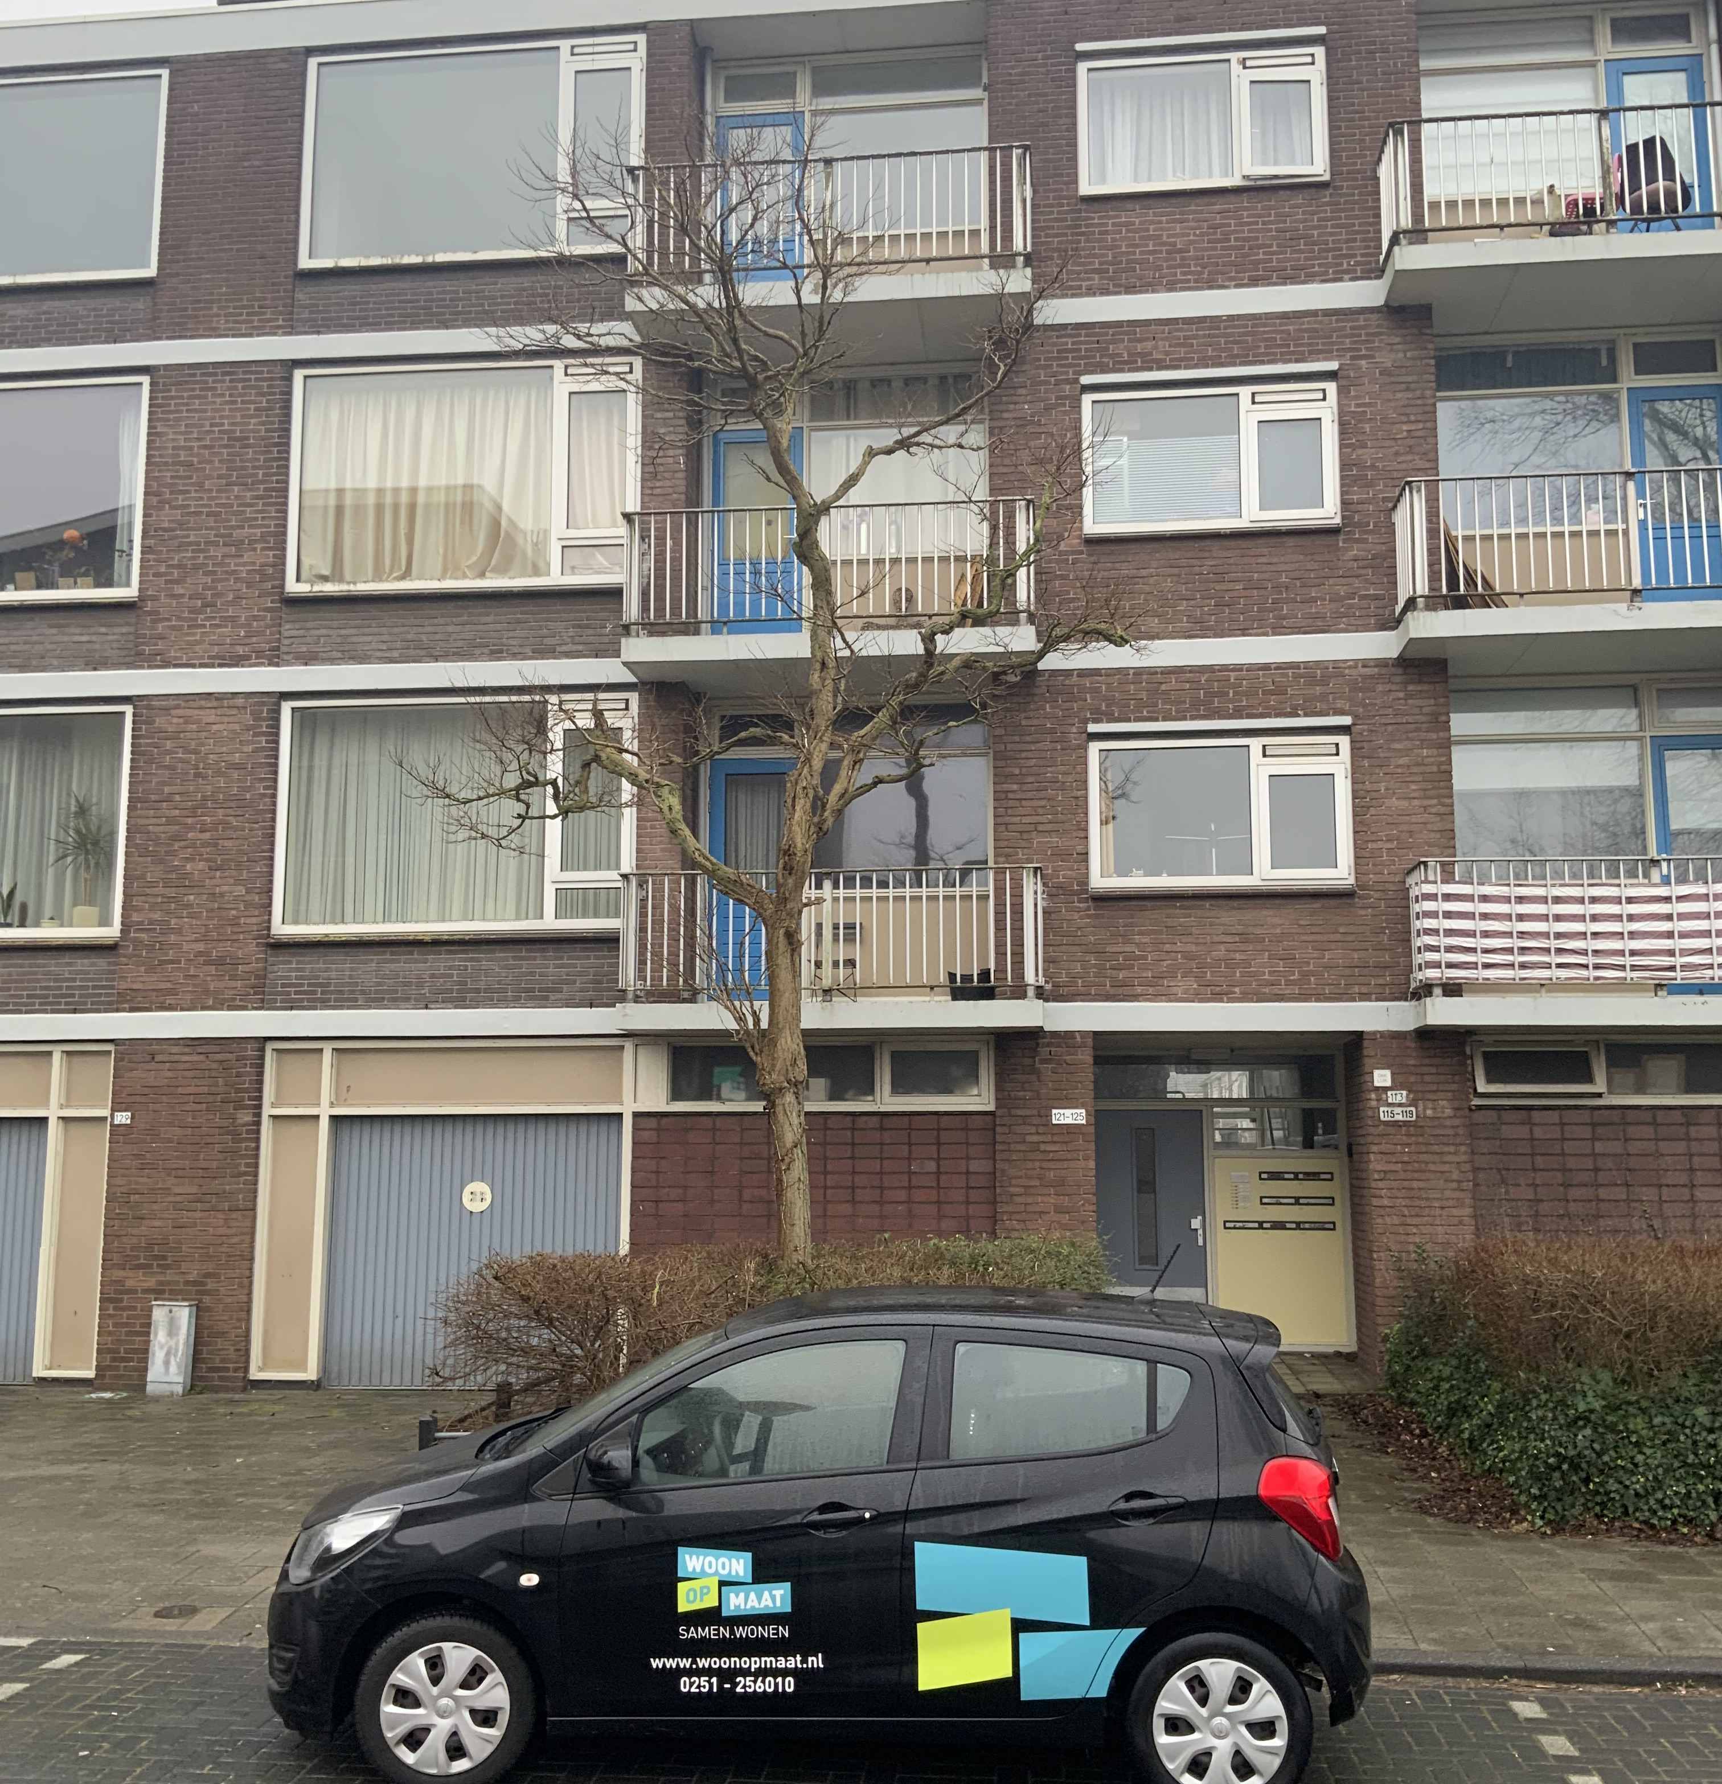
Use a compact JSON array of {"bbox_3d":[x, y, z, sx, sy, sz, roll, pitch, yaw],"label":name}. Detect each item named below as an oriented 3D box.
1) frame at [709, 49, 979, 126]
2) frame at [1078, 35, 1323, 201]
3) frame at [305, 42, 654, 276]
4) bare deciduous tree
[{"bbox_3d":[-0.100,-6.908,16.428,2.359,0.525,0.120,-1,-8,6],"label":"frame"},{"bbox_3d":[2.775,-6.237,15.611,1.987,1.224,0.120,-1,-8,7],"label":"frame"},{"bbox_3d":[-3.223,-6.152,16.018,2.917,1.889,0.120,-1,-8,6],"label":"frame"},{"bbox_3d":[-0.575,-0.814,11.763,4.395,8.457,3.700,-1,-8,6],"label":"bare deciduous tree"}]

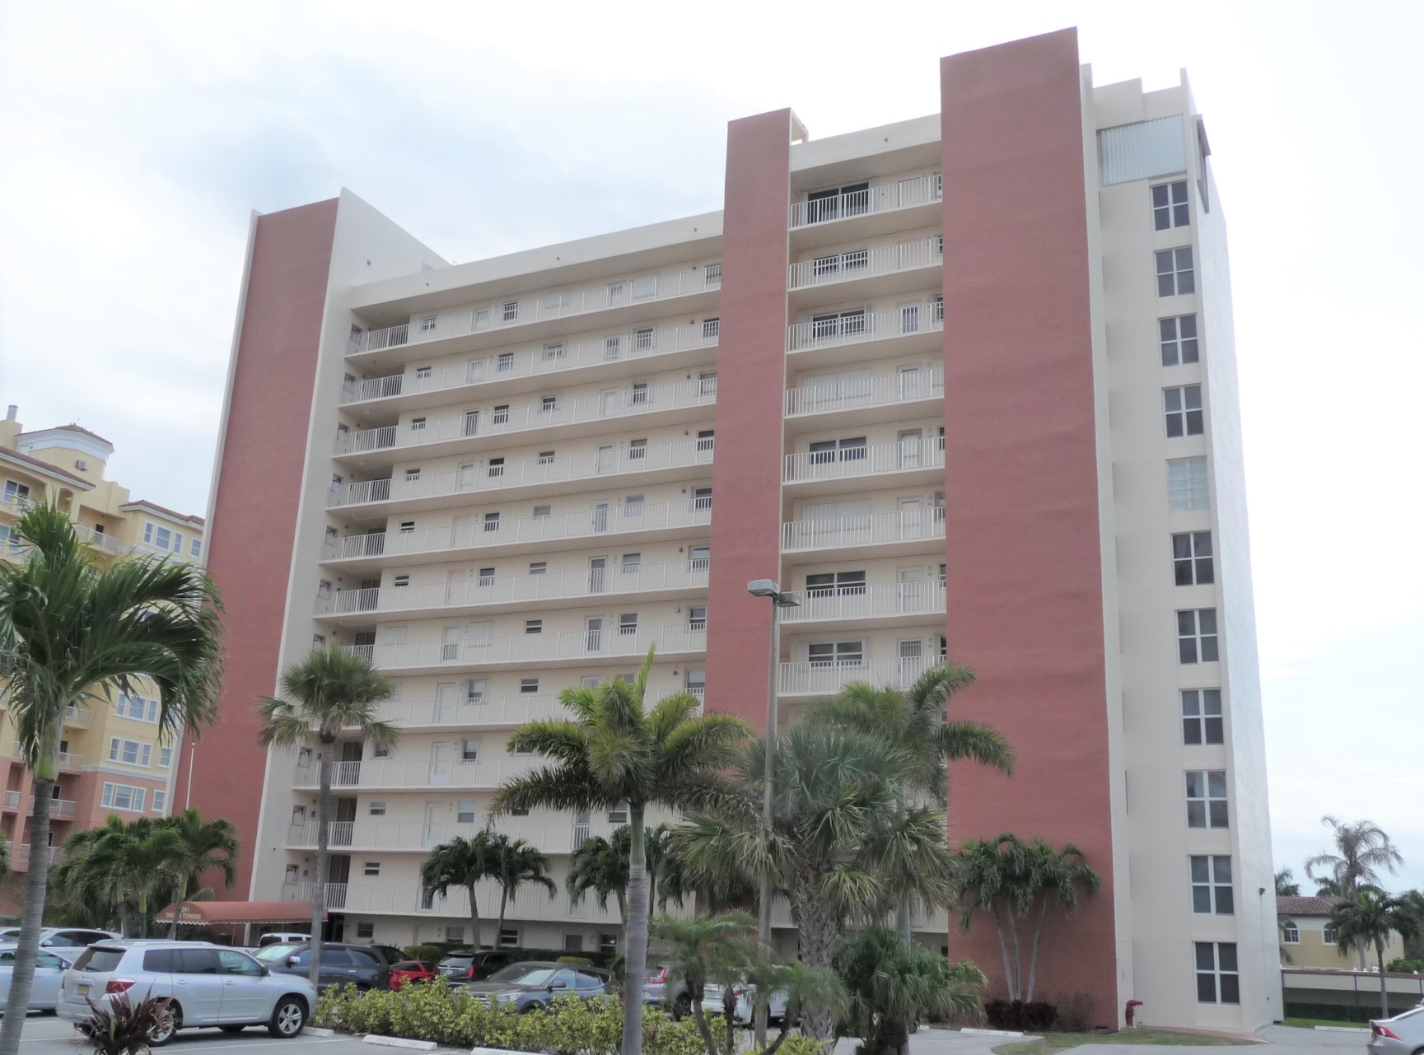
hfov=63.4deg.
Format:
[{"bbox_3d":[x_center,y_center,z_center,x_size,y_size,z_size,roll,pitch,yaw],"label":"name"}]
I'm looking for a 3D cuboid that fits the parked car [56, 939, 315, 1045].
[{"bbox_3d":[-9.850,8.860,22.250,1.880,1.730,4.600,-8,-19,32],"label":"parked car"}]

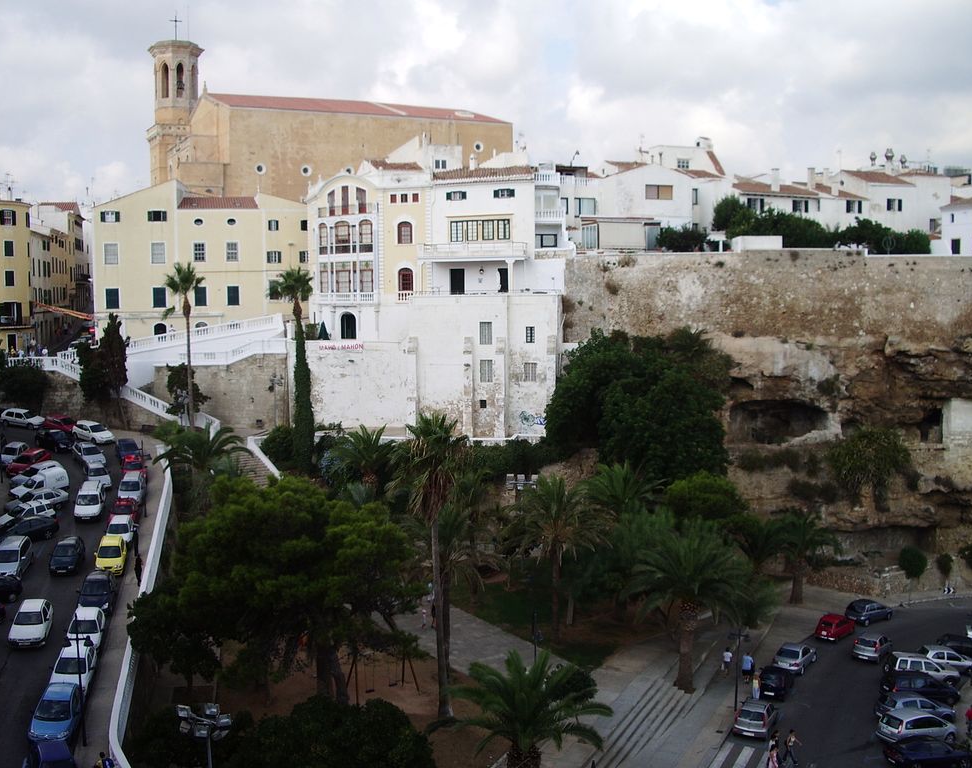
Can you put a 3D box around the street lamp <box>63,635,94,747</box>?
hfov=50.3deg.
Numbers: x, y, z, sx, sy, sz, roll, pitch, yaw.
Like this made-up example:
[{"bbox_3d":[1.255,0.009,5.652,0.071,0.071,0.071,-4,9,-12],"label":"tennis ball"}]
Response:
[{"bbox_3d":[-16.762,12.470,42.767,1.300,5.150,0.420,-2,5,-12],"label":"street lamp"}]

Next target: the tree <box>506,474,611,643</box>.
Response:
[{"bbox_3d":[4.435,10.837,64.516,6.600,10.700,6.400,-1,5,0],"label":"tree"}]

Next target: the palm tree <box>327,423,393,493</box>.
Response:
[{"bbox_3d":[-10.109,6.275,84.228,5.300,6.000,5.300,-1,5,0],"label":"palm tree"}]

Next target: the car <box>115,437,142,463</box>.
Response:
[{"bbox_3d":[-31.360,5.840,90.630,1.700,1.480,4.100,0,8,-20],"label":"car"}]

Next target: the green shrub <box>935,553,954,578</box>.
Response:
[{"bbox_3d":[38.158,15.187,86.106,1.600,2.100,1.600,-1,5,-5],"label":"green shrub"}]

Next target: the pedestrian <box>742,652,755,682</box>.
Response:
[{"bbox_3d":[15.248,16.501,60.105,0.550,1.760,0.420,2,5,25],"label":"pedestrian"}]

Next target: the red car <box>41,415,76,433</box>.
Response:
[{"bbox_3d":[-40.470,3.740,97.370,3.950,1.400,1.670,6,8,21],"label":"red car"}]

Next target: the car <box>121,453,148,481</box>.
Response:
[{"bbox_3d":[-29.180,7.030,85.450,1.660,1.430,3.900,0,8,-20],"label":"car"}]

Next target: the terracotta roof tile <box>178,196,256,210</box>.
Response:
[{"bbox_3d":[-28.530,-19.230,110.000,8.400,1.500,3.200,-1,5,0],"label":"terracotta roof tile"}]

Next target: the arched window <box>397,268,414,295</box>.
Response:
[{"bbox_3d":[-7.503,-9.600,96.500,1.600,2.400,0.300,1,6,20],"label":"arched window"}]

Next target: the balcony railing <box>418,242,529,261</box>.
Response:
[{"bbox_3d":[-1.121,-11.924,92.827,10.600,1.400,1.600,1,5,21],"label":"balcony railing"}]

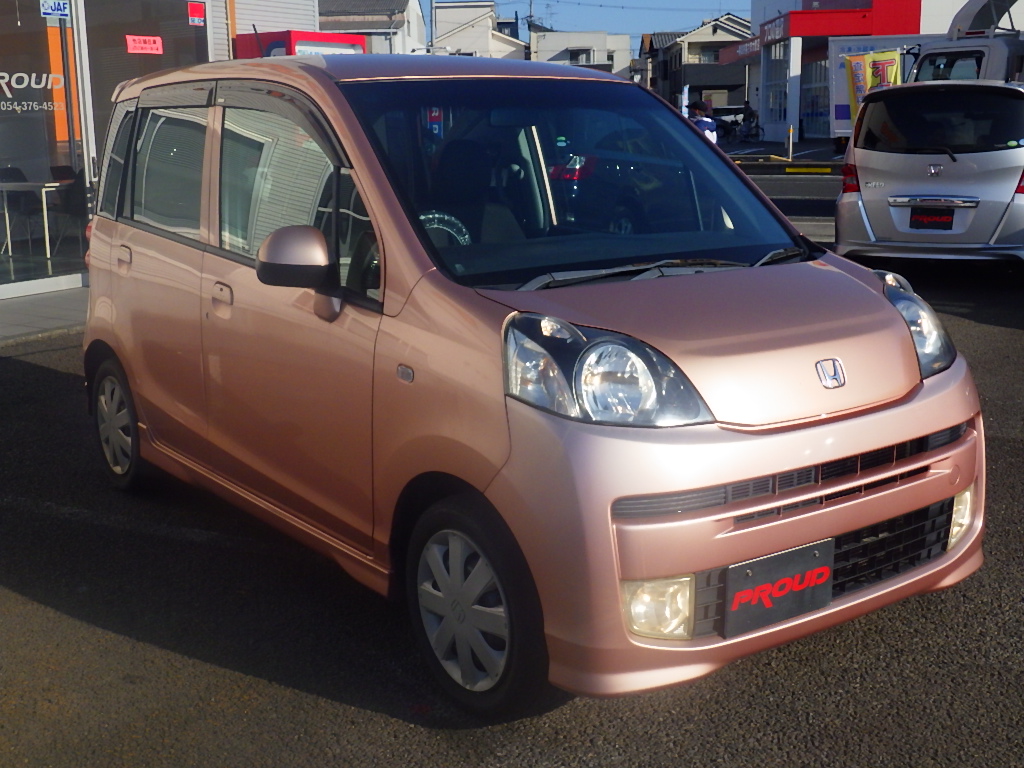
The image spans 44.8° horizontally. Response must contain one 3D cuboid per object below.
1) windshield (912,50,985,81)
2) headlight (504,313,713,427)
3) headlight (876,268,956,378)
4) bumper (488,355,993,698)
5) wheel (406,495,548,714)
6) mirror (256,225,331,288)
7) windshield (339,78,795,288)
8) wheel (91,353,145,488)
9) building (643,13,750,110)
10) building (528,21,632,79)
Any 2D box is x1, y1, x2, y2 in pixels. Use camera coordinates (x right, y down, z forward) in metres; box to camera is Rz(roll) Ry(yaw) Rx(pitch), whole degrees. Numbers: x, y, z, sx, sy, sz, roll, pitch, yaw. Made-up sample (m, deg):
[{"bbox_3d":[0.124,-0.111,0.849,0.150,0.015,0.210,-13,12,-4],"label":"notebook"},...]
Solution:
[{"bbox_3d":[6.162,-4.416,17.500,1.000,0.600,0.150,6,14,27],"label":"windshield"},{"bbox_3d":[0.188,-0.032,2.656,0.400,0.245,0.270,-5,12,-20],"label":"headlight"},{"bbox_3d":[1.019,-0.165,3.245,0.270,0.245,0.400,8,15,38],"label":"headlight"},{"bbox_3d":[0.641,0.287,2.984,1.450,0.630,0.420,-9,14,-35],"label":"bumper"},{"bbox_3d":[-0.066,0.517,2.927,0.170,0.550,0.550,-9,14,-35],"label":"wheel"},{"bbox_3d":[-0.540,-0.316,3.085,0.185,0.155,0.115,-9,14,-35],"label":"mirror"},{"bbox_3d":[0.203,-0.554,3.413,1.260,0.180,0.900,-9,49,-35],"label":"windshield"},{"bbox_3d":[-1.487,0.150,4.851,0.170,0.550,0.550,-9,14,-35],"label":"wheel"},{"bbox_3d":[11.776,-18.994,76.000,6.500,7.400,8.500,-2,12,-7],"label":"building"},{"bbox_3d":[4.699,-20.723,84.000,6.800,7.000,8.000,-2,12,-5],"label":"building"}]

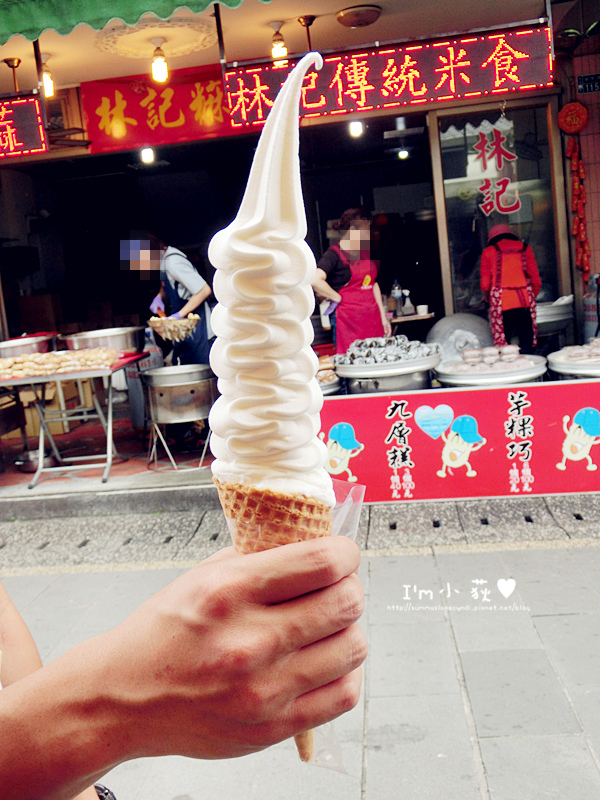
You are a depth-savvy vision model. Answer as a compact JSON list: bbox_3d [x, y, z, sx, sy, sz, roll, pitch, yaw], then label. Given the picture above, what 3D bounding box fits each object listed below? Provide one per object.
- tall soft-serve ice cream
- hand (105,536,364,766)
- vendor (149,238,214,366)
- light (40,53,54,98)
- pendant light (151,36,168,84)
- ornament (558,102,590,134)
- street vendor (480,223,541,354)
[{"bbox_3d":[-0.010,0.011,0.415,0.066,0.335,0.060,-5,7,6],"label":"tall soft-serve ice cream"},{"bbox_3d":[-0.030,0.115,0.405,0.118,0.100,0.085,-6,7,-6],"label":"hand"},{"bbox_3d":[-0.898,-0.382,6.456,0.600,1.580,0.500,-9,8,-29],"label":"vendor"},{"bbox_3d":[-1.609,-2.064,5.595,0.105,0.275,0.105,-5,7,6],"label":"light"},{"bbox_3d":[-0.883,-2.138,5.522,0.105,0.275,0.105,-5,7,6],"label":"pendant light"},{"bbox_3d":[1.895,-1.943,6.062,0.215,0.215,0.040,-5,7,6],"label":"ornament"},{"bbox_3d":[1.462,-0.485,6.033,0.460,1.440,0.500,-5,7,6],"label":"street vendor"}]

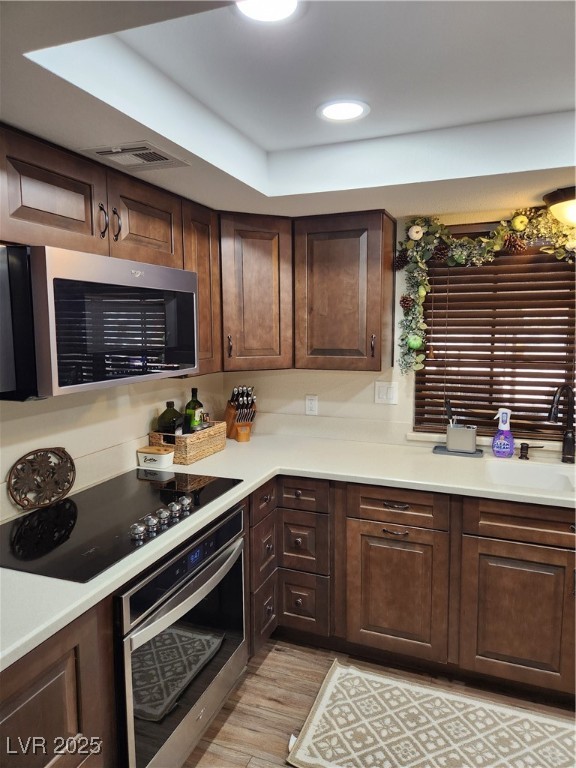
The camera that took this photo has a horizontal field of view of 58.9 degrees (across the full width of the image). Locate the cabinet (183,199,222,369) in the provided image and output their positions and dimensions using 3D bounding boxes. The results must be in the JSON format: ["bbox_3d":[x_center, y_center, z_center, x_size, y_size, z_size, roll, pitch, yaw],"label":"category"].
[{"bbox_3d":[-0.531,-0.425,2.382,0.328,0.760,0.310,2,7,22],"label":"cabinet"}]

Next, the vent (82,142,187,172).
[{"bbox_3d":[-0.491,-0.736,1.673,0.235,0.025,0.250,2,7,22],"label":"vent"}]

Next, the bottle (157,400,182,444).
[{"bbox_3d":[-0.582,0.233,2.586,0.115,0.285,0.115,2,7,22],"label":"bottle"}]

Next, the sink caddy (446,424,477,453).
[{"bbox_3d":[0.913,0.289,2.678,0.137,0.122,0.068,2,7,22],"label":"sink caddy"}]

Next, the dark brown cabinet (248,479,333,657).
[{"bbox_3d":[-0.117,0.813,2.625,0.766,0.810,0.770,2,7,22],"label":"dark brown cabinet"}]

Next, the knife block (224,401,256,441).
[{"bbox_3d":[-0.287,0.199,3.027,0.115,0.250,0.190,-3,7,-24],"label":"knife block"}]

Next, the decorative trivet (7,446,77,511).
[{"bbox_3d":[-0.903,0.349,1.889,0.025,0.212,0.288,-7,4,23],"label":"decorative trivet"}]

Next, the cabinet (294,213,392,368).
[{"bbox_3d":[0.303,-0.466,2.667,0.455,0.760,0.330,2,7,22],"label":"cabinet"}]

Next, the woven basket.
[{"bbox_3d":[-0.506,0.299,2.672,0.215,0.140,0.380,2,7,22],"label":"woven basket"}]

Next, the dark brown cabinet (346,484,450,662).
[{"bbox_3d":[0.594,0.810,2.541,0.455,0.795,0.610,2,7,22],"label":"dark brown cabinet"}]

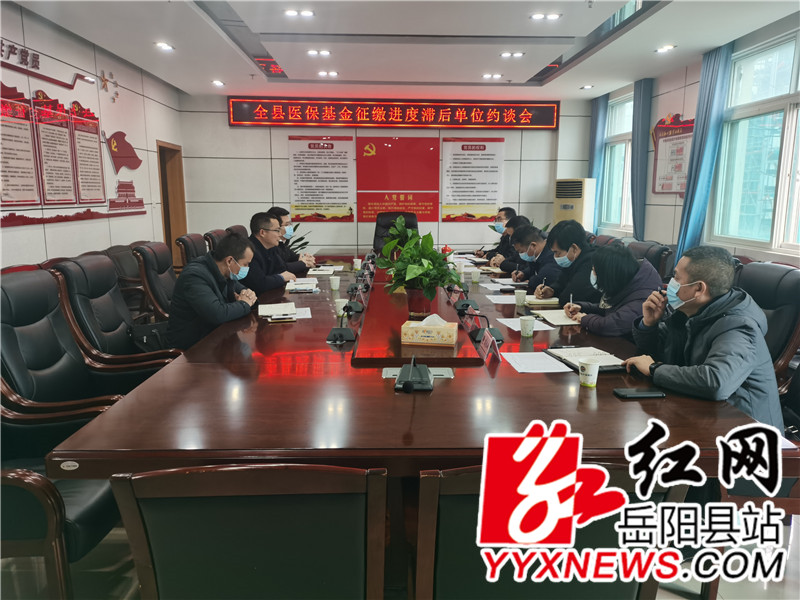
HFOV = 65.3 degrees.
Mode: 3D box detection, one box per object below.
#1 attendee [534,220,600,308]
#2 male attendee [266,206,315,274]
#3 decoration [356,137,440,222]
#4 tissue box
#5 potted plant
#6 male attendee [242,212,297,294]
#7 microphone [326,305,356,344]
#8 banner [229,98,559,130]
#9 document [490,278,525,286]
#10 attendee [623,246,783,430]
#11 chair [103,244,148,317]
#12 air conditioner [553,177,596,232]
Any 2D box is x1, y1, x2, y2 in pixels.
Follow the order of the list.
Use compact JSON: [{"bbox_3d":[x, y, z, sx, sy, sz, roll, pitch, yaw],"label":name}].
[{"bbox_3d":[1.160,0.102,4.091,0.700,1.267,0.520,-2,10,-9],"label":"attendee"},{"bbox_3d":[-1.038,-0.092,5.175,0.720,1.310,0.520,1,10,5],"label":"male attendee"},{"bbox_3d":[-0.023,-1.758,9.178,1.218,1.229,0.030,0,10,-1],"label":"decoration"},{"bbox_3d":[0.126,0.140,2.629,0.224,0.075,0.115,1,10,9],"label":"tissue box"},{"bbox_3d":[0.101,-0.176,3.217,0.444,0.505,0.440,0,10,-1],"label":"potted plant"},{"bbox_3d":[-1.010,-0.002,4.760,0.700,1.300,0.550,0,10,0],"label":"male attendee"},{"bbox_3d":[-0.277,0.109,2.959,0.135,0.166,0.150,1,10,4],"label":"microphone"},{"bbox_3d":[-0.084,-2.709,9.080,4.820,0.420,0.100,-1,10,-3],"label":"banner"},{"bbox_3d":[0.860,-0.144,4.843,0.210,0.016,0.300,0,10,0],"label":"document"},{"bbox_3d":[1.072,0.422,2.435,0.670,1.250,0.570,1,10,6],"label":"attendee"},{"bbox_3d":[-2.220,0.035,5.466,0.650,1.000,0.620,-1,10,-3],"label":"chair"},{"bbox_3d":[2.453,-0.863,8.803,0.290,1.660,0.480,-9,14,-44],"label":"air conditioner"}]

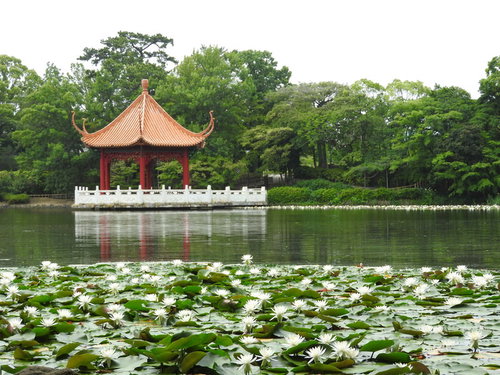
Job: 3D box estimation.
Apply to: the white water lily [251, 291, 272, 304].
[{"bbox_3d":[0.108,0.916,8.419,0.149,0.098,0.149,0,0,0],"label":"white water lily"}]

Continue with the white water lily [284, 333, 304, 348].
[{"bbox_3d":[0.327,1.123,7.419,0.147,0.102,0.147,0,0,0],"label":"white water lily"}]

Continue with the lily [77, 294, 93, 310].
[{"bbox_3d":[-1.692,1.179,10.370,0.155,0.136,0.155,0,0,0],"label":"lily"}]

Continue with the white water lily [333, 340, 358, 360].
[{"bbox_3d":[0.650,1.110,6.886,0.177,0.110,0.170,0,0,0],"label":"white water lily"}]

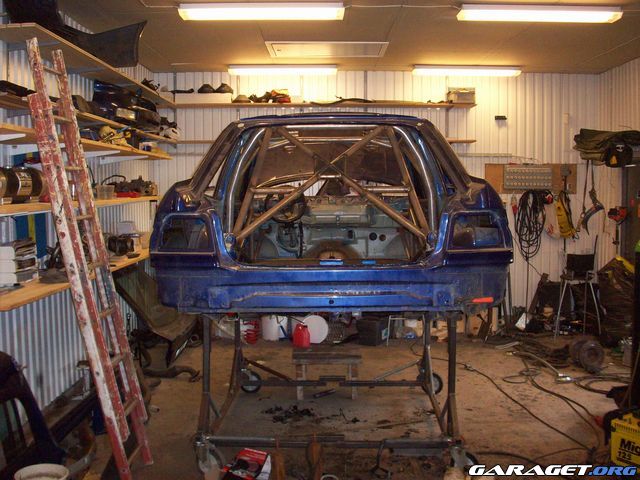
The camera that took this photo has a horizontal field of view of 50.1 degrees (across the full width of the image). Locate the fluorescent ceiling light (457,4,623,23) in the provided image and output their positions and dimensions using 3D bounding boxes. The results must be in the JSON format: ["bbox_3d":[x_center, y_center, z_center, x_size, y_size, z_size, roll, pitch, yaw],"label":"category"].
[{"bbox_3d":[1.652,-1.711,5.189,1.240,0.090,0.190,0,5,1],"label":"fluorescent ceiling light"}]

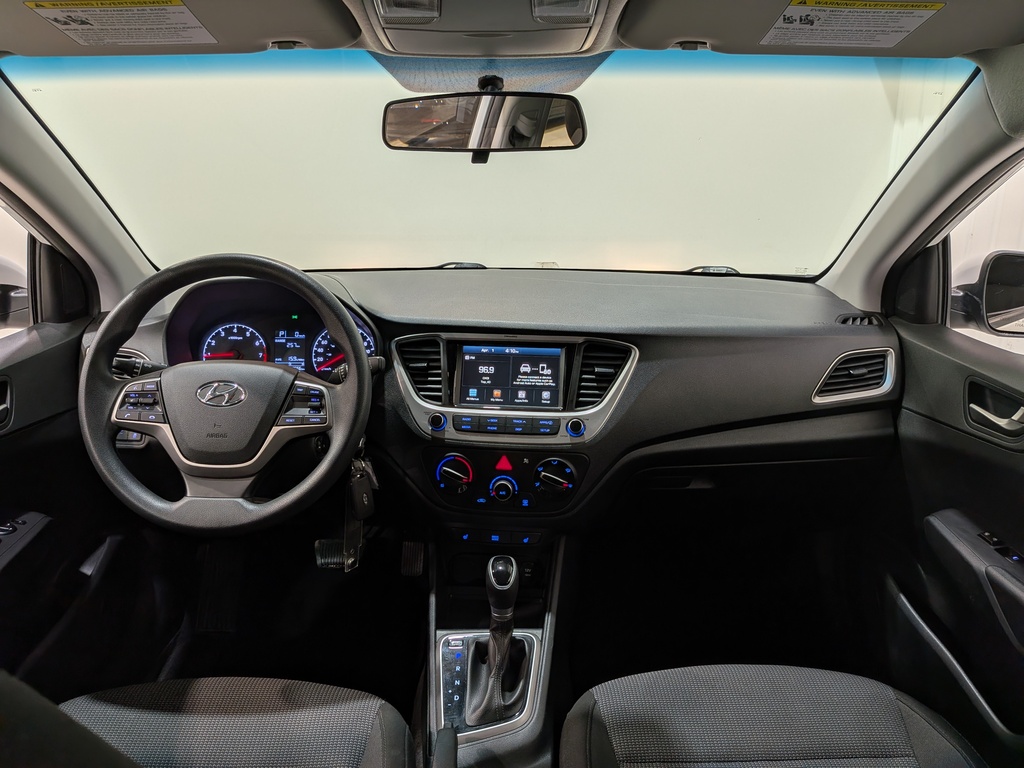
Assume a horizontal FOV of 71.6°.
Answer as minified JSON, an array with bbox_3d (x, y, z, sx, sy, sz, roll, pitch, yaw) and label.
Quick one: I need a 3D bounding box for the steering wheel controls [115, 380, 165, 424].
[{"bbox_3d":[-0.491,0.025,0.935,0.060,0.058,0.023,0,-12,-2],"label":"steering wheel controls"}]

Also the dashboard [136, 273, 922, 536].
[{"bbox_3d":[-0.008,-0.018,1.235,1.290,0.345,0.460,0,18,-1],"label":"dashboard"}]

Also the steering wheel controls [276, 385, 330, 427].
[{"bbox_3d":[-0.276,0.028,0.938,0.067,0.056,0.023,0,-12,-2],"label":"steering wheel controls"}]

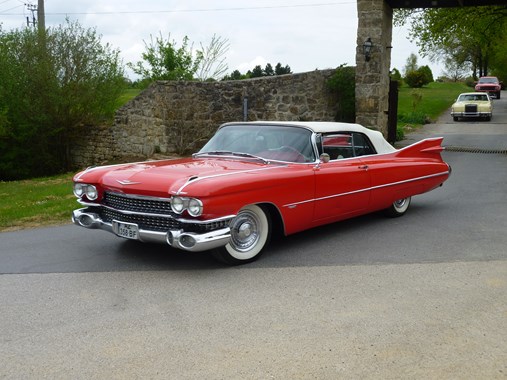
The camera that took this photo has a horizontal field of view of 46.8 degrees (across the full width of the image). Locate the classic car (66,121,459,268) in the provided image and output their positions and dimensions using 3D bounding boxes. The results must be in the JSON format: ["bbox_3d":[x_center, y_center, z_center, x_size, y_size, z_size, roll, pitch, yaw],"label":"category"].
[{"bbox_3d":[0.564,-0.221,7.677,2.030,1.380,5.710,7,10,40],"label":"classic car"}]

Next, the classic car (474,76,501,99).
[{"bbox_3d":[20.357,-8.857,50.348,1.980,1.820,5.000,3,13,23],"label":"classic car"}]

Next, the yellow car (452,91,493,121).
[{"bbox_3d":[12.381,-4.778,32.688,2.020,1.400,5.850,3,13,23],"label":"yellow car"}]

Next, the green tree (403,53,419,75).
[{"bbox_3d":[20.104,-15.558,75.000,2.100,4.200,2.100,0,8,0],"label":"green tree"}]

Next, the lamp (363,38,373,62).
[{"bbox_3d":[3.315,-4.049,17.000,0.270,0.680,0.330,3,9,22],"label":"lamp"}]

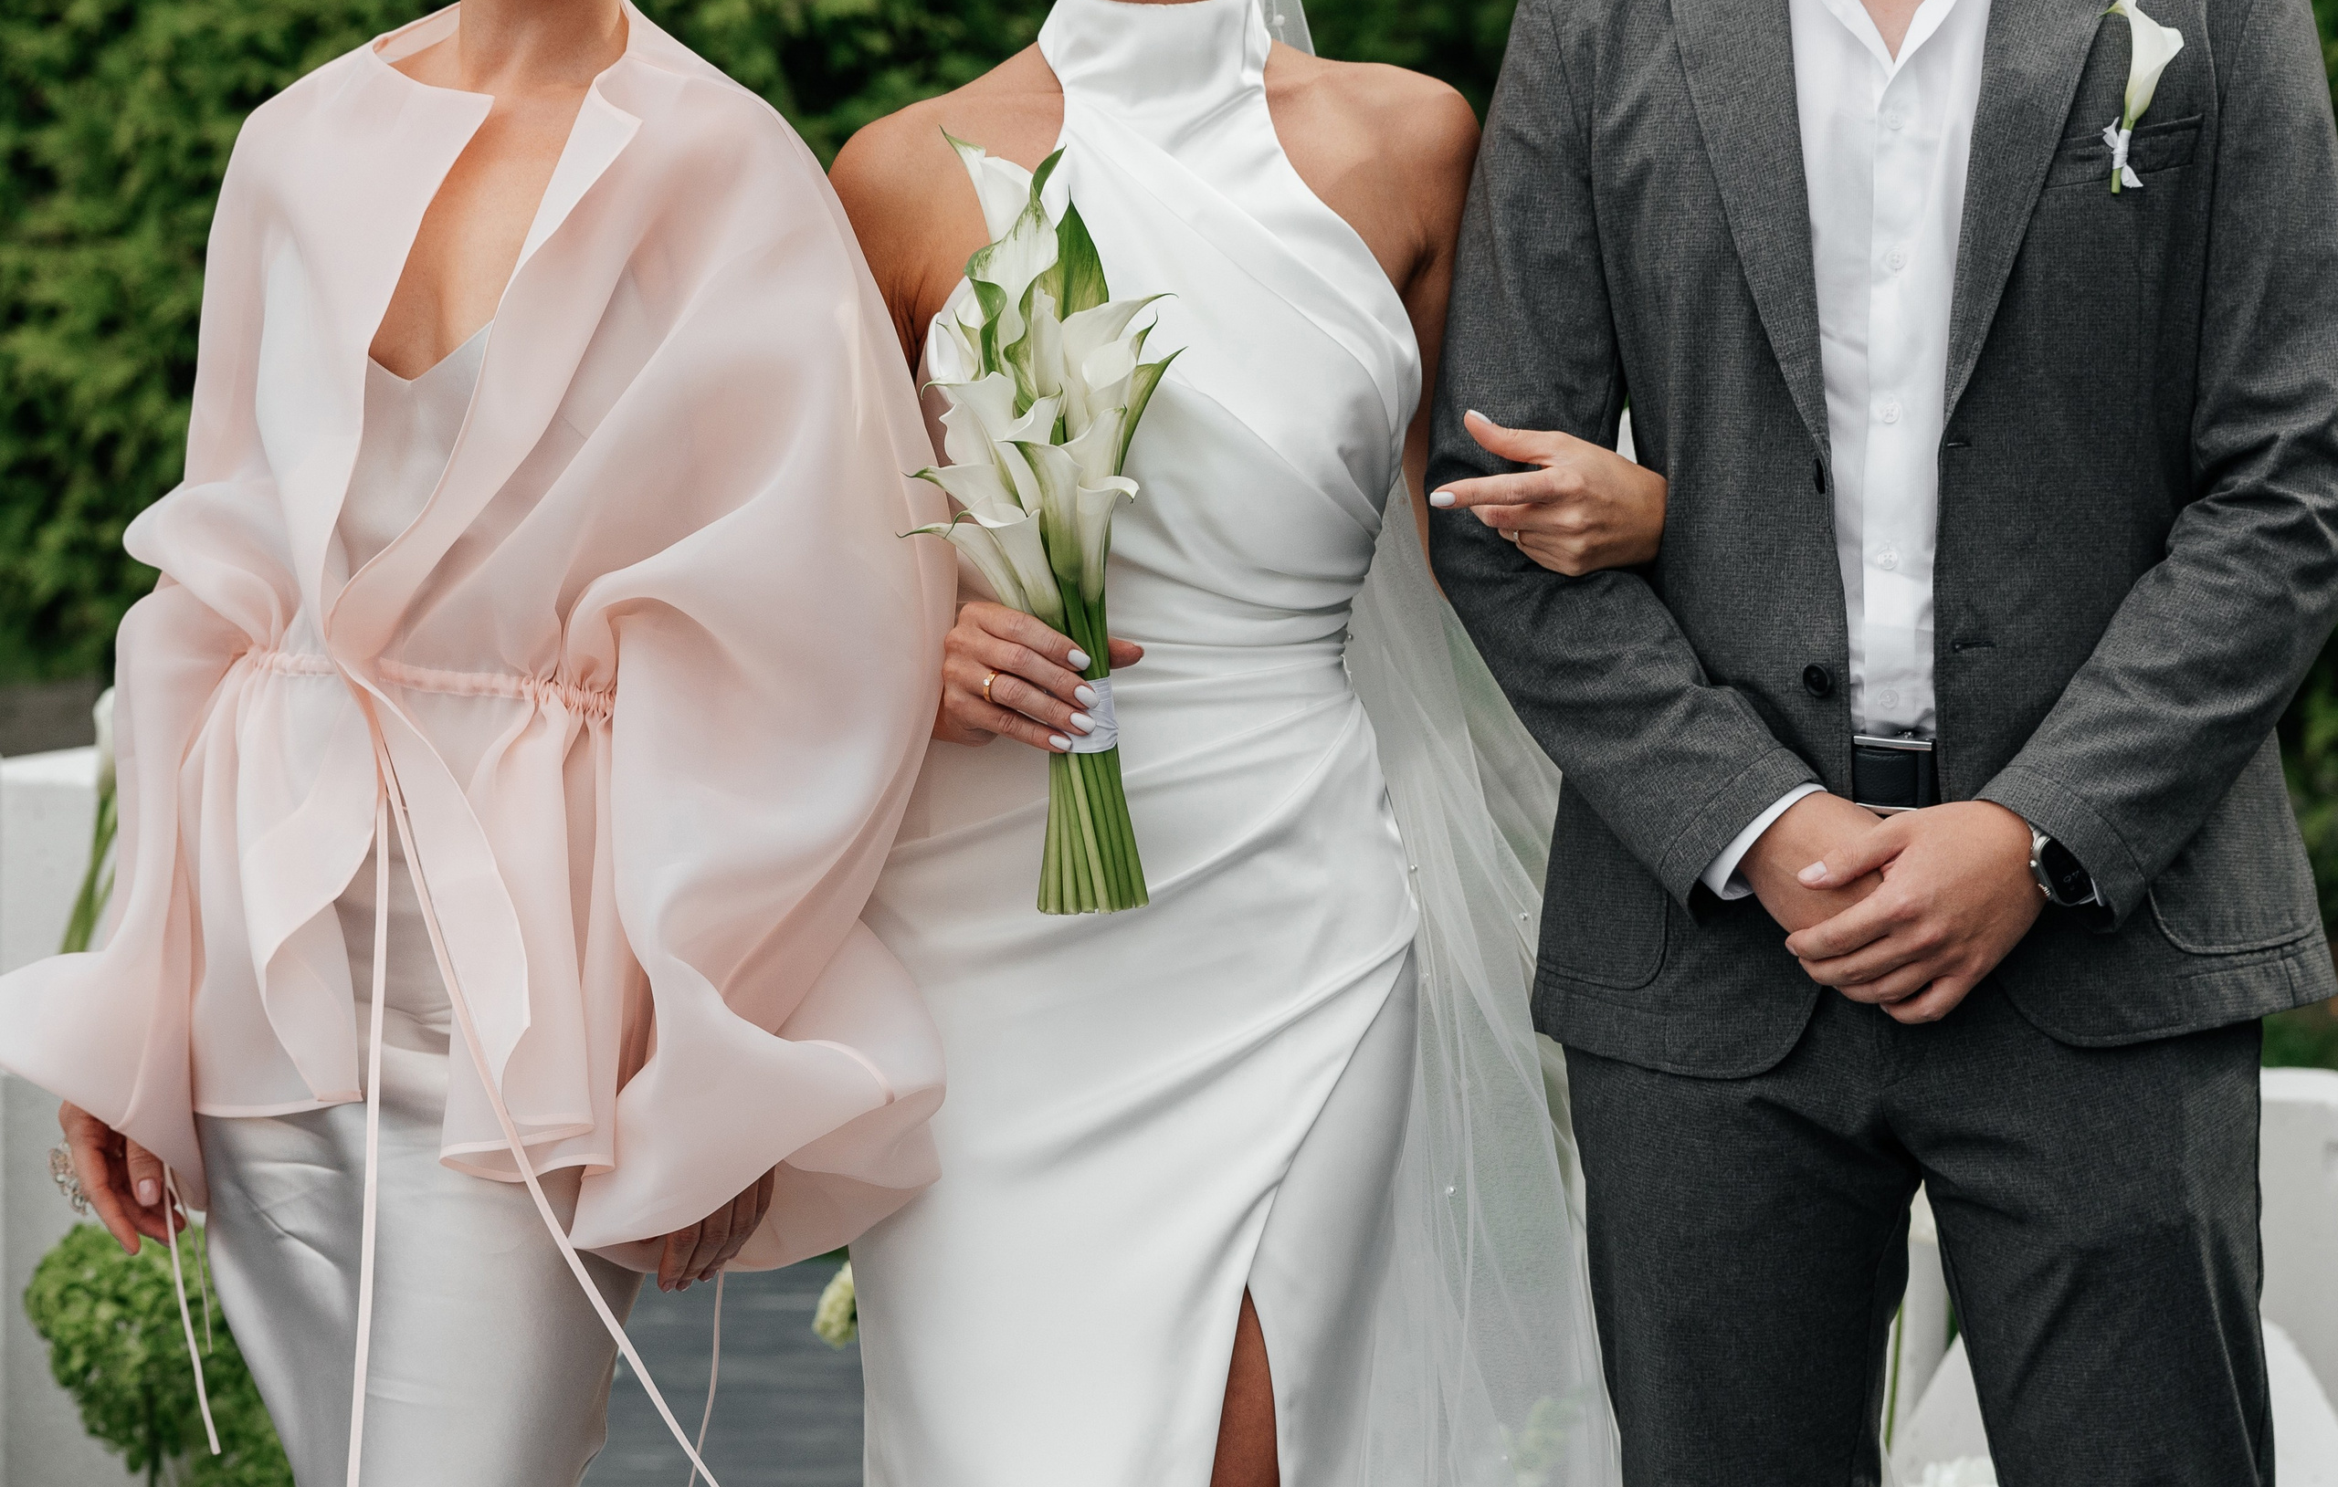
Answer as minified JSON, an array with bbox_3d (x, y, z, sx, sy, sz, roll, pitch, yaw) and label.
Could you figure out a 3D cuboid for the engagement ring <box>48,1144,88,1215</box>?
[{"bbox_3d":[-0.662,0.263,4.150,0.032,0.043,0.026,-21,0,-17],"label":"engagement ring"}]

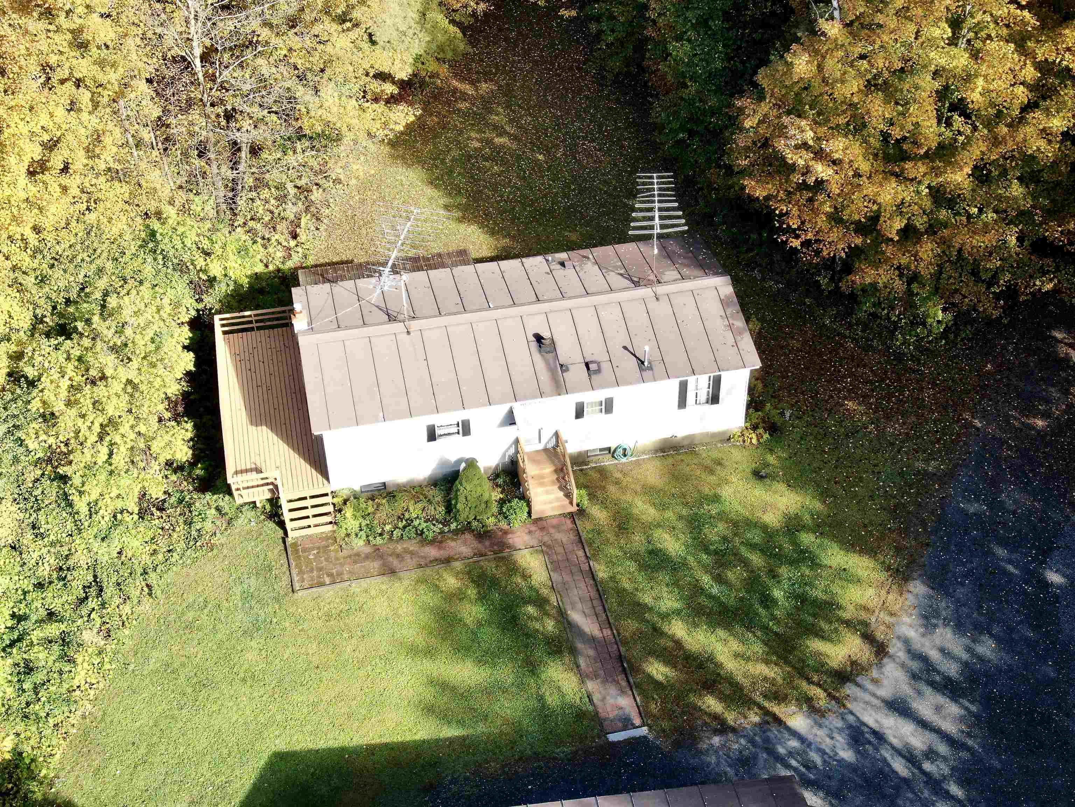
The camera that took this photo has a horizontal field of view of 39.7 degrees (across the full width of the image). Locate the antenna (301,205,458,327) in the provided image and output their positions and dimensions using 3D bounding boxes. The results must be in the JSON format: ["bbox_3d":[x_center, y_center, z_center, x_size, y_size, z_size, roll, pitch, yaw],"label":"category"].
[{"bbox_3d":[-4.805,-3.657,49.707,3.256,3.608,4.752,9,44,10],"label":"antenna"}]

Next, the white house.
[{"bbox_3d":[-0.550,-1.577,53.032,15.282,4.919,8.378,-8,43,-8],"label":"white house"}]

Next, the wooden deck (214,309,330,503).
[{"bbox_3d":[-9.551,0.217,53.417,3.274,1.927,9.020,-8,43,-8],"label":"wooden deck"}]

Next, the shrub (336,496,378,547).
[{"bbox_3d":[-6.106,3.980,50.104,1.267,0.836,1.100,-8,43,-8],"label":"shrub"}]

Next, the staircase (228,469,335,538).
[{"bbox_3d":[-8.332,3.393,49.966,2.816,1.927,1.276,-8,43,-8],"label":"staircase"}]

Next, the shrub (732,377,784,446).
[{"bbox_3d":[7.828,0.412,53.516,1.496,1.188,1.672,-8,43,-8],"label":"shrub"}]

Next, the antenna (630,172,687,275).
[{"bbox_3d":[4.110,-6.092,52.026,1.936,2.464,3.300,-1,43,0],"label":"antenna"}]

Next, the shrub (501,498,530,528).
[{"bbox_3d":[-0.796,3.588,50.586,0.915,0.660,0.836,-8,43,-8],"label":"shrub"}]

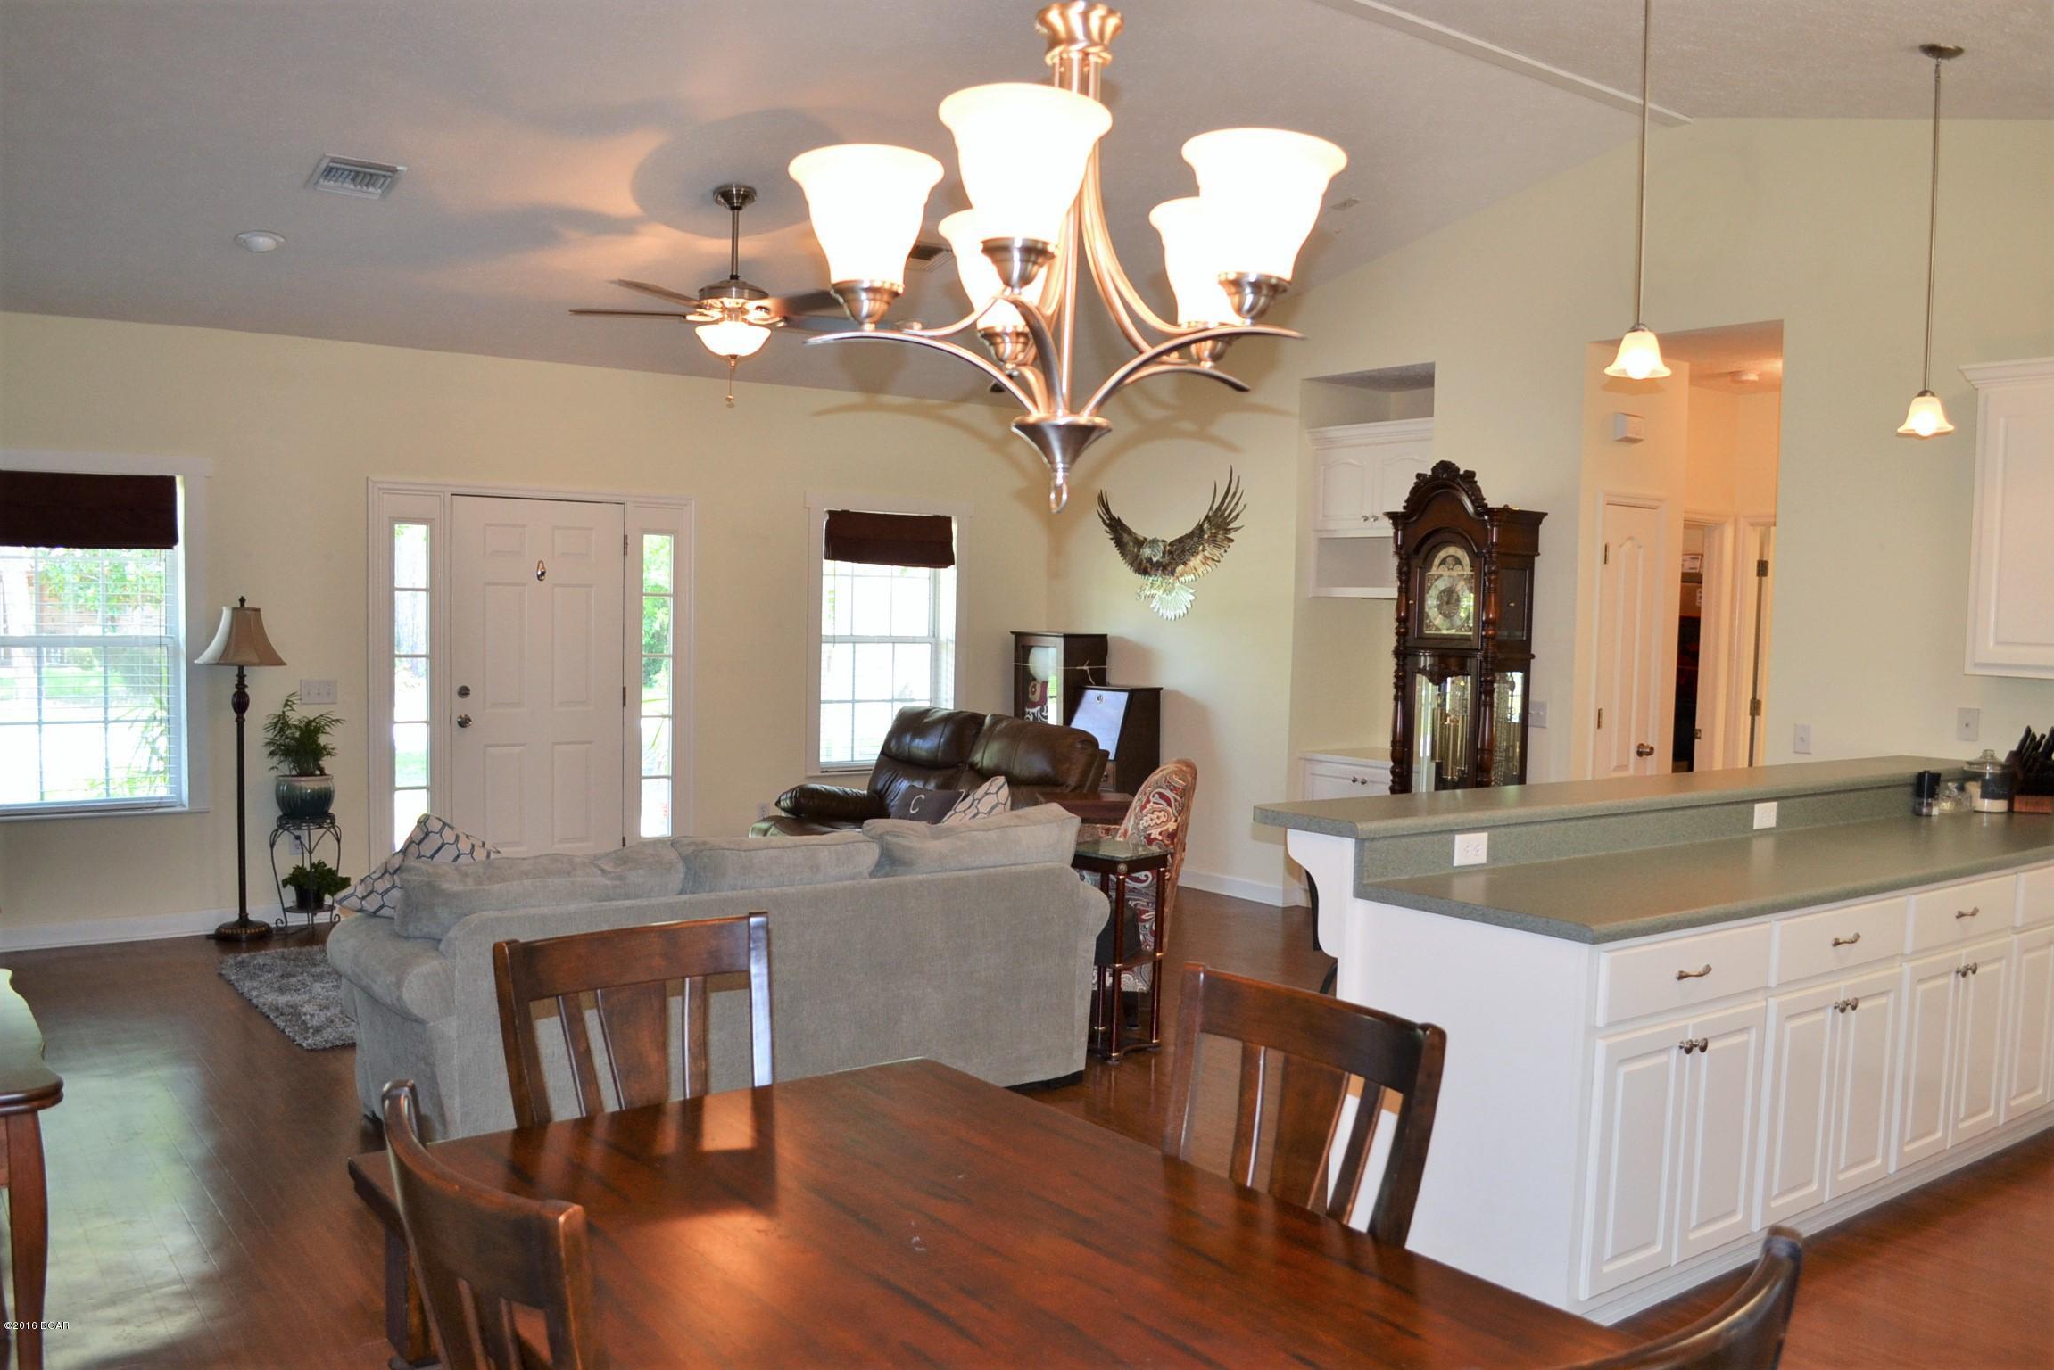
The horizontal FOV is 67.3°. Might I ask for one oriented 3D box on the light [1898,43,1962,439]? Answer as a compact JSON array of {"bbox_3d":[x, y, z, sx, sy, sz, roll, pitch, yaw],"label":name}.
[{"bbox_3d":[2.730,-1.344,4.650,0.165,1.221,0.165,-1,4,-34],"label":"light"}]

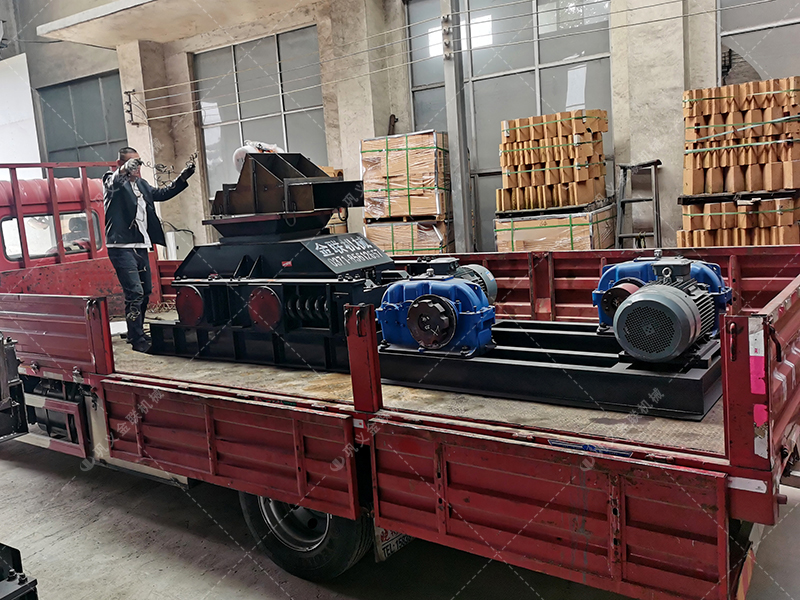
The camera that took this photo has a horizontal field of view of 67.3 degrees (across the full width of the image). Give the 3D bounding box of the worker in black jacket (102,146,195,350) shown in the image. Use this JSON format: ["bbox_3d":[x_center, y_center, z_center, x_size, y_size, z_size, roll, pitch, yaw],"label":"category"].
[{"bbox_3d":[-2.187,-0.470,5.222,0.660,1.720,0.620,-2,7,17],"label":"worker in black jacket"}]

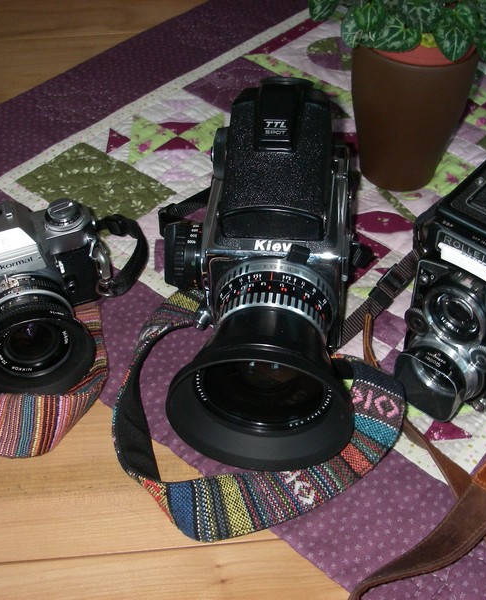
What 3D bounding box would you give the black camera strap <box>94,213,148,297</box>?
[{"bbox_3d":[-0.096,-0.038,0.688,0.040,0.040,0.066,-18,47,-16],"label":"black camera strap"}]

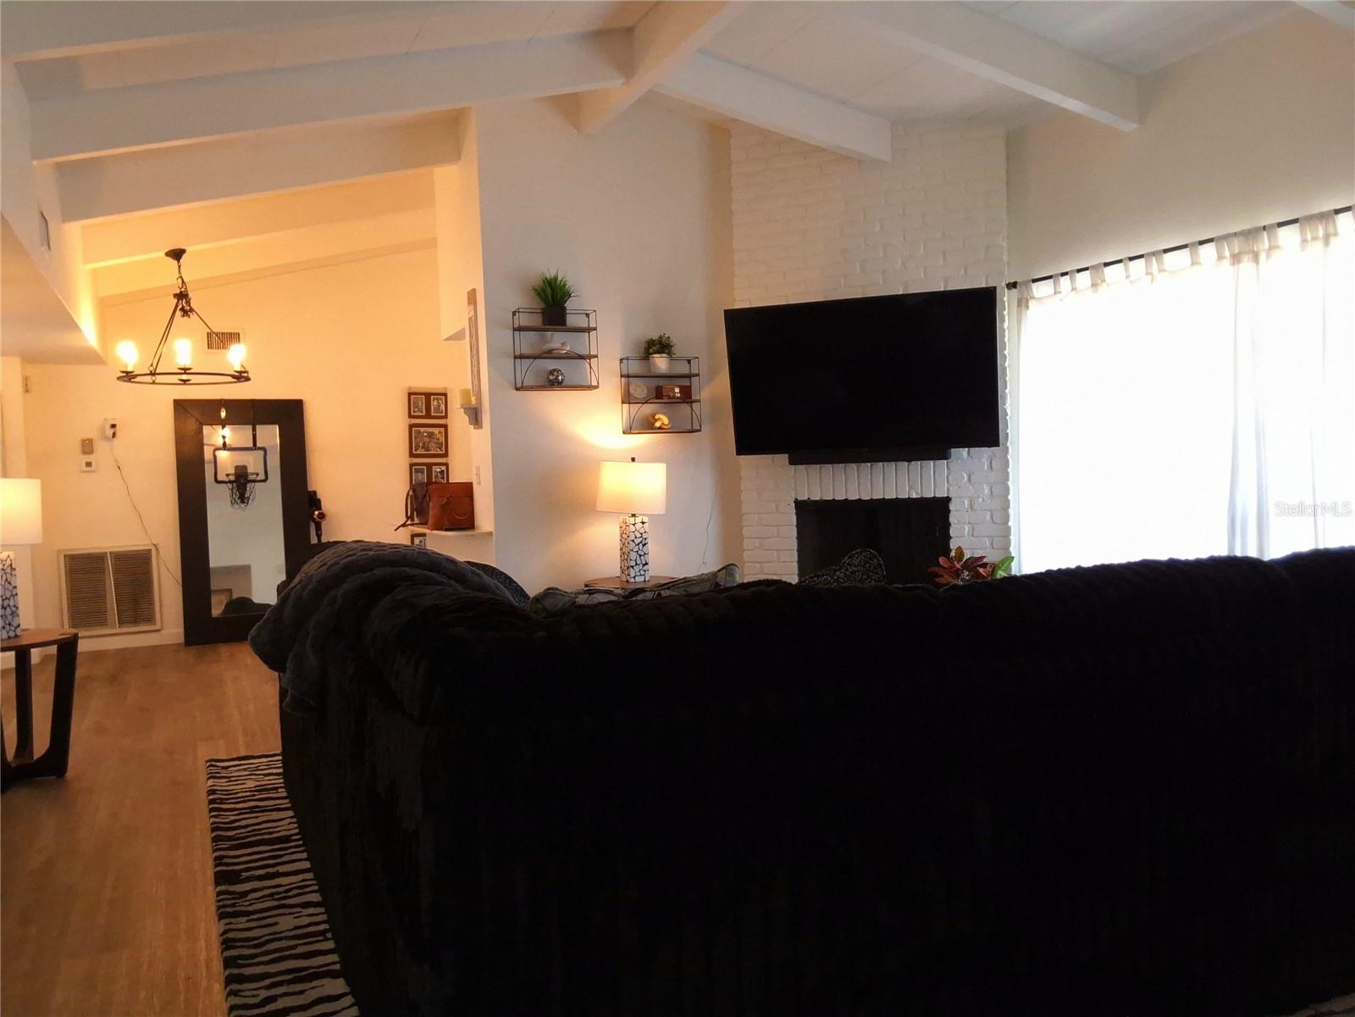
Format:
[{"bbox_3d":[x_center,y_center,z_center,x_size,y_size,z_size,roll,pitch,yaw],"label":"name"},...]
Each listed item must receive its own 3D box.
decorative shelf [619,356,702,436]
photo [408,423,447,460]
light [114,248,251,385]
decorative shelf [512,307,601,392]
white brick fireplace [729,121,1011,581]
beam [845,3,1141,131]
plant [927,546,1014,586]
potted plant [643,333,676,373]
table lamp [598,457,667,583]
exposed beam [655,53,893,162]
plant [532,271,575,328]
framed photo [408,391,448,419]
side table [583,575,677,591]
[{"bbox_3d":[-0.090,-0.628,6.100,0.430,0.415,0.130,-3,3,-24],"label":"decorative shelf"},{"bbox_3d":[-1.947,-0.528,8.603,0.305,0.266,0.025,-3,3,-24],"label":"photo"},{"bbox_3d":[-3.160,-1.221,6.966,0.781,0.838,0.781,-3,3,-24],"label":"light"},{"bbox_3d":[-0.645,-0.842,5.840,0.425,0.410,0.130,-3,3,-24],"label":"decorative shelf"},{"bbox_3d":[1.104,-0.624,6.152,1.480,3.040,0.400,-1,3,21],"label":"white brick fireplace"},{"bbox_3d":[1.268,-2.025,4.755,1.957,0.228,0.090,9,-2,-24],"label":"beam"},{"bbox_3d":[1.315,0.393,4.912,0.380,0.450,0.380,-3,3,-24],"label":"plant"},{"bbox_3d":[-0.098,-0.857,6.066,0.175,0.222,0.165,-2,3,0],"label":"potted plant"},{"bbox_3d":[-0.235,0.062,5.934,0.370,0.669,0.360,-3,3,-24],"label":"table lamp"},{"bbox_3d":[0.527,-2.109,5.767,1.427,0.228,0.090,9,-2,-24],"label":"exposed beam"},{"bbox_3d":[-0.673,-1.141,5.980,0.230,0.298,0.200,-3,3,-24],"label":"plant"},{"bbox_3d":[-2.042,-0.841,8.989,0.320,0.213,0.025,-3,3,-24],"label":"framed photo"},{"bbox_3d":[-0.217,0.672,5.861,0.550,0.570,0.550,-3,3,-24],"label":"side table"}]

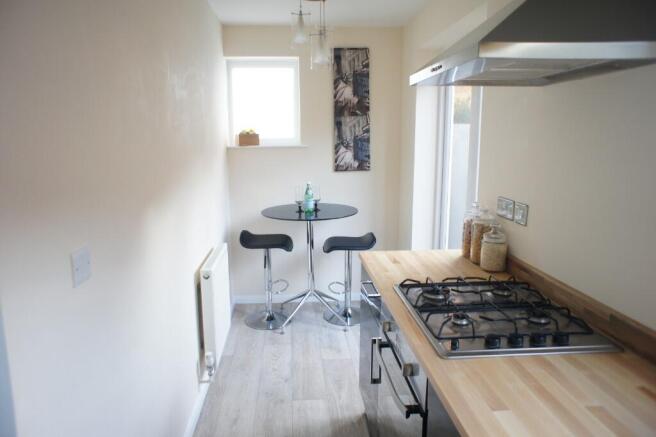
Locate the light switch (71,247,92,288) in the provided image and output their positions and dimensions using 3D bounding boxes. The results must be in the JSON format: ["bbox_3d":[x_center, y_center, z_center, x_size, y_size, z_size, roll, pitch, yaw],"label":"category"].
[{"bbox_3d":[-0.609,0.119,1.085,0.010,0.086,0.086,-1,10,-5],"label":"light switch"}]

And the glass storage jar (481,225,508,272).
[{"bbox_3d":[0.725,0.123,1.884,0.108,0.198,0.108,0,10,0],"label":"glass storage jar"}]

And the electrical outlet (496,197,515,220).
[{"bbox_3d":[0.802,-0.044,1.984,0.010,0.086,0.148,-1,10,-5],"label":"electrical outlet"}]

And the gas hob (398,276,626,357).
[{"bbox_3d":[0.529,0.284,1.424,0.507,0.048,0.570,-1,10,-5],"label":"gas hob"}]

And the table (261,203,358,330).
[{"bbox_3d":[-0.137,0.389,3.571,0.775,0.905,0.775,-1,10,-5],"label":"table"}]

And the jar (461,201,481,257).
[{"bbox_3d":[0.705,0.051,2.073,0.106,0.271,0.106,0,10,0],"label":"jar"}]

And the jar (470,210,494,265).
[{"bbox_3d":[0.709,0.080,1.976,0.106,0.249,0.106,0,10,0],"label":"jar"}]

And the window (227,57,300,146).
[{"bbox_3d":[-0.535,-0.985,3.733,0.600,0.735,0.090,-1,10,-5],"label":"window"}]

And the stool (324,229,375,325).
[{"bbox_3d":[0.162,0.476,3.624,0.420,0.710,0.400,-1,10,-5],"label":"stool"}]

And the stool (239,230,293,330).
[{"bbox_3d":[-0.482,0.474,3.562,0.410,0.745,0.400,-1,10,-5],"label":"stool"}]

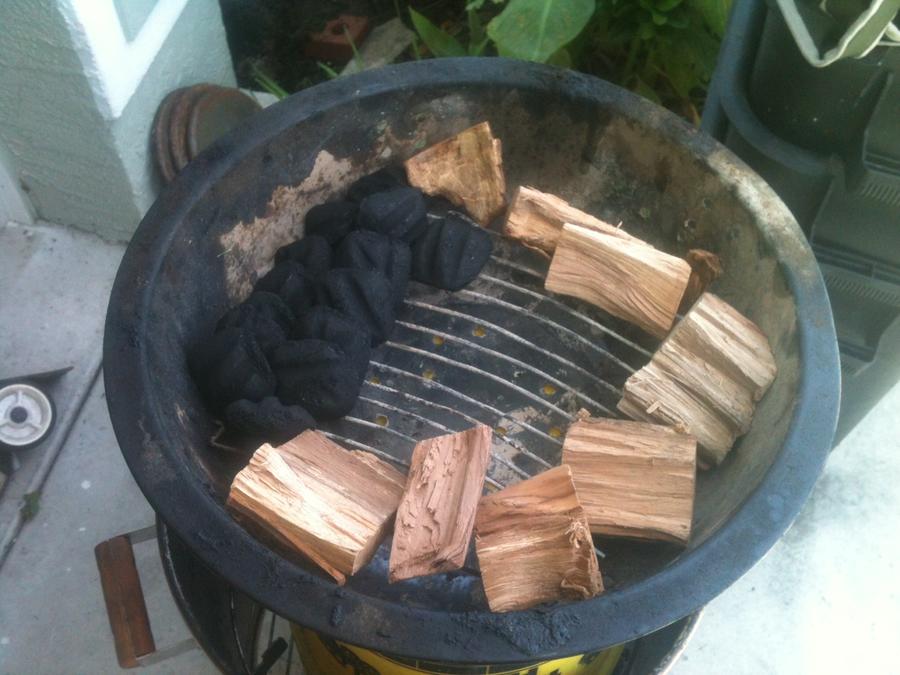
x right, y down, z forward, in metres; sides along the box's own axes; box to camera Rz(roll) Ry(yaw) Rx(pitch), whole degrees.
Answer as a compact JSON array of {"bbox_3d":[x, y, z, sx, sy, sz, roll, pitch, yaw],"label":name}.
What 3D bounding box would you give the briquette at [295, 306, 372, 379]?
[{"bbox_3d":[-0.071,0.002,0.543,0.050,0.031,0.050,4,55,-6],"label":"briquette"}]

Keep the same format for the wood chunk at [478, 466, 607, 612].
[{"bbox_3d":[0.045,0.104,0.467,0.053,0.049,0.051,-9,56,-8],"label":"wood chunk"}]

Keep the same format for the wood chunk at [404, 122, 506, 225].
[{"bbox_3d":[0.004,-0.109,0.603,0.066,0.062,0.036,4,20,-8],"label":"wood chunk"}]

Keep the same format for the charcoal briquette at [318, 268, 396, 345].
[{"bbox_3d":[-0.056,-0.018,0.543,0.030,0.049,0.046,-8,32,50],"label":"charcoal briquette"}]

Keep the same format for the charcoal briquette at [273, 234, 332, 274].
[{"bbox_3d":[-0.085,-0.042,0.555,0.048,0.030,0.046,-42,97,-28],"label":"charcoal briquette"}]

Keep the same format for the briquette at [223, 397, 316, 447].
[{"bbox_3d":[-0.099,0.050,0.501,0.049,0.030,0.047,-2,22,0],"label":"briquette"}]

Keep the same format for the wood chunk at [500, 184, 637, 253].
[{"bbox_3d":[0.084,-0.074,0.599,0.087,0.036,0.037,23,58,14],"label":"wood chunk"}]

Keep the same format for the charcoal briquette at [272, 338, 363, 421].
[{"bbox_3d":[-0.075,0.023,0.518,0.051,0.031,0.051,1,61,-7],"label":"charcoal briquette"}]

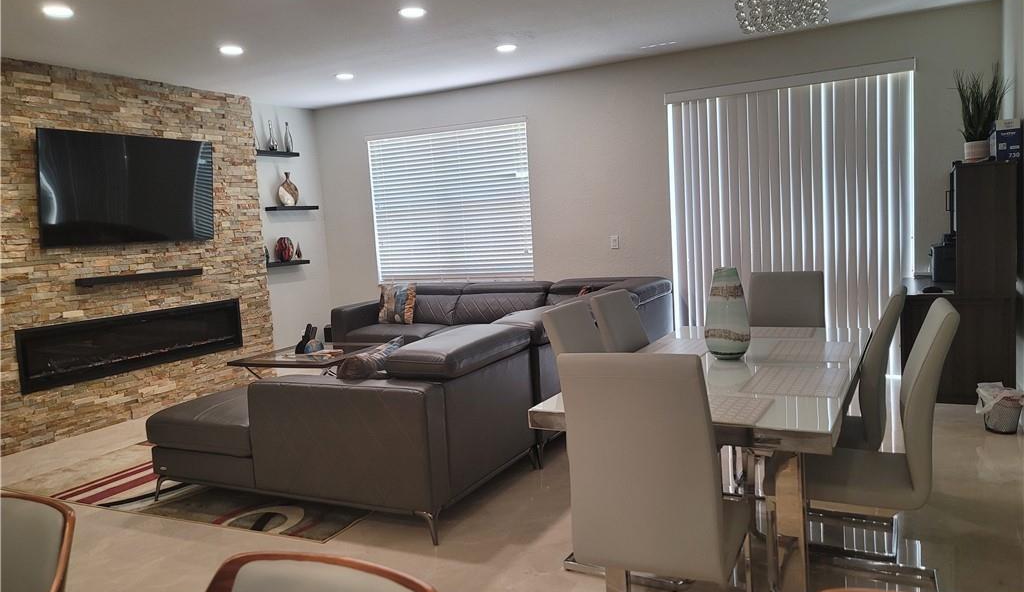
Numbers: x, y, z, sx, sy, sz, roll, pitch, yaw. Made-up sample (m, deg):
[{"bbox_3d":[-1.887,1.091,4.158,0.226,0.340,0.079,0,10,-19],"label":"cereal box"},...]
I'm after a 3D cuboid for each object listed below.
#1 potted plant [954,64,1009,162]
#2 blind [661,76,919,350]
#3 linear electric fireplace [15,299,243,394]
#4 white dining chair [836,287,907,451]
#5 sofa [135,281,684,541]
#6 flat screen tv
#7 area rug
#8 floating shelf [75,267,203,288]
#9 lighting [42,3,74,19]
[{"bbox_3d":[3.127,-1.212,4.932,0.330,0.640,0.330,0,6,30],"label":"potted plant"},{"bbox_3d":[2.097,-0.488,5.721,1.800,2.334,0.099,0,6,29],"label":"blind"},{"bbox_3d":[-2.966,0.355,5.951,0.130,0.440,1.900,0,6,30],"label":"linear electric fireplace"},{"bbox_3d":[1.340,0.496,3.107,0.574,1.009,0.455,0,6,29],"label":"white dining chair"},{"bbox_3d":[-0.738,0.459,5.277,2.830,0.885,3.520,0,6,28],"label":"sofa"},{"bbox_3d":[-2.986,-0.833,5.841,0.059,0.831,1.474,7,9,28],"label":"flat screen tv"},{"bbox_3d":[-1.229,0.944,5.141,2.364,0.012,3.017,0,6,27],"label":"area rug"},{"bbox_3d":[-2.900,-0.145,5.828,0.200,0.050,0.930,0,6,30],"label":"floating shelf"},{"bbox_3d":[-2.524,-1.593,4.119,0.168,0.030,0.168,0,6,29],"label":"lighting"}]

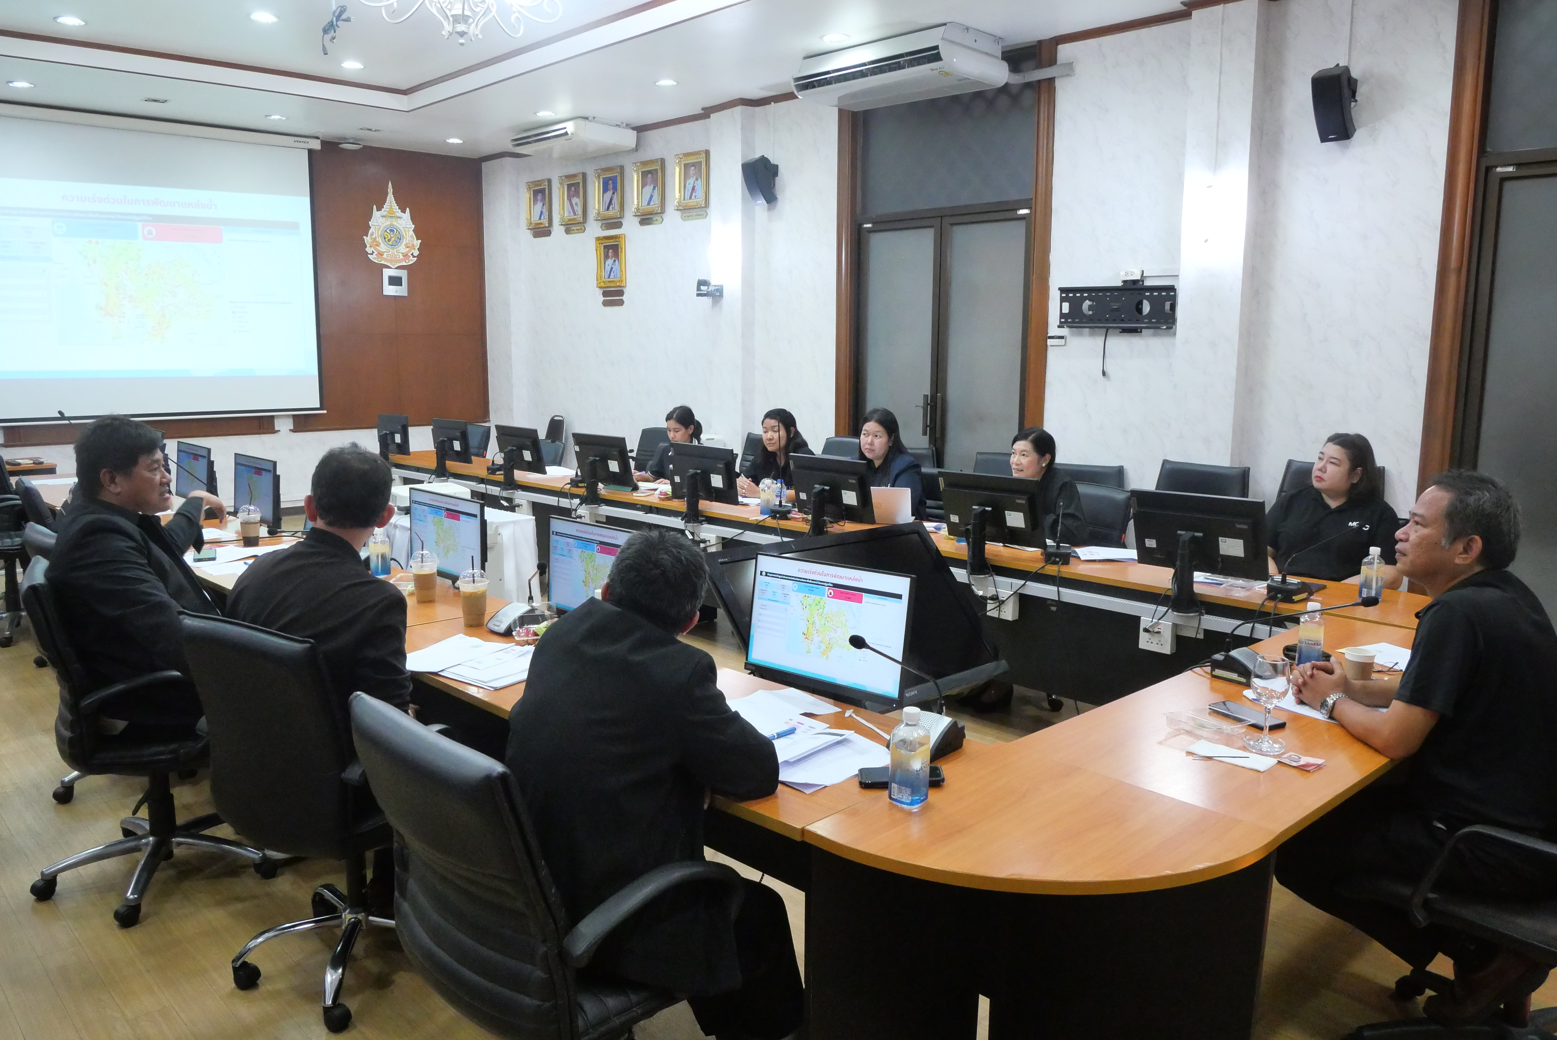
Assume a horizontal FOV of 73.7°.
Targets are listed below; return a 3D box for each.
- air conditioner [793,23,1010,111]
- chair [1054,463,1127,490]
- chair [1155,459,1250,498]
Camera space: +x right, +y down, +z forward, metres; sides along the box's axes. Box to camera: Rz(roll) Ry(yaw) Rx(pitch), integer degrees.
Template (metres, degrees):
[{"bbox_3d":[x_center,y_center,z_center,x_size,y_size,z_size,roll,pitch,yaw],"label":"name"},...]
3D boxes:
[{"bbox_3d":[0.760,-2.830,6.585,1.160,0.270,0.680,9,13,44],"label":"air conditioner"},{"bbox_3d":[1.514,0.195,5.701,0.620,0.970,0.650,9,13,44],"label":"chair"},{"bbox_3d":[2.076,0.195,5.478,0.600,0.960,0.620,9,14,43],"label":"chair"}]

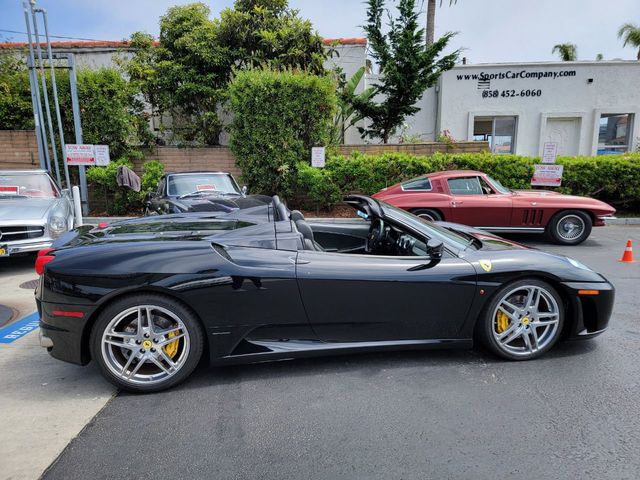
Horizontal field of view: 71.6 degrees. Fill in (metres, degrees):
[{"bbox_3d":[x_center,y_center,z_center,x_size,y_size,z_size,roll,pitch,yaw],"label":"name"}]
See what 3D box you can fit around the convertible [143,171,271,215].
[{"bbox_3d":[-2.176,-0.609,8.268,1.720,1.270,4.350,-6,11,-27],"label":"convertible"}]

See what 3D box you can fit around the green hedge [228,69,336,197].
[{"bbox_3d":[-0.932,-2.315,10.965,2.600,3.400,1.400,0,10,0],"label":"green hedge"}]

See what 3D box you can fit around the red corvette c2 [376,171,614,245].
[{"bbox_3d":[3.064,-0.678,8.531,4.440,1.270,1.770,1,10,8],"label":"red corvette c2"}]

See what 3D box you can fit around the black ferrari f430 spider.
[{"bbox_3d":[0.140,0.195,3.870,4.500,1.190,1.930,-2,10,-9],"label":"black ferrari f430 spider"}]

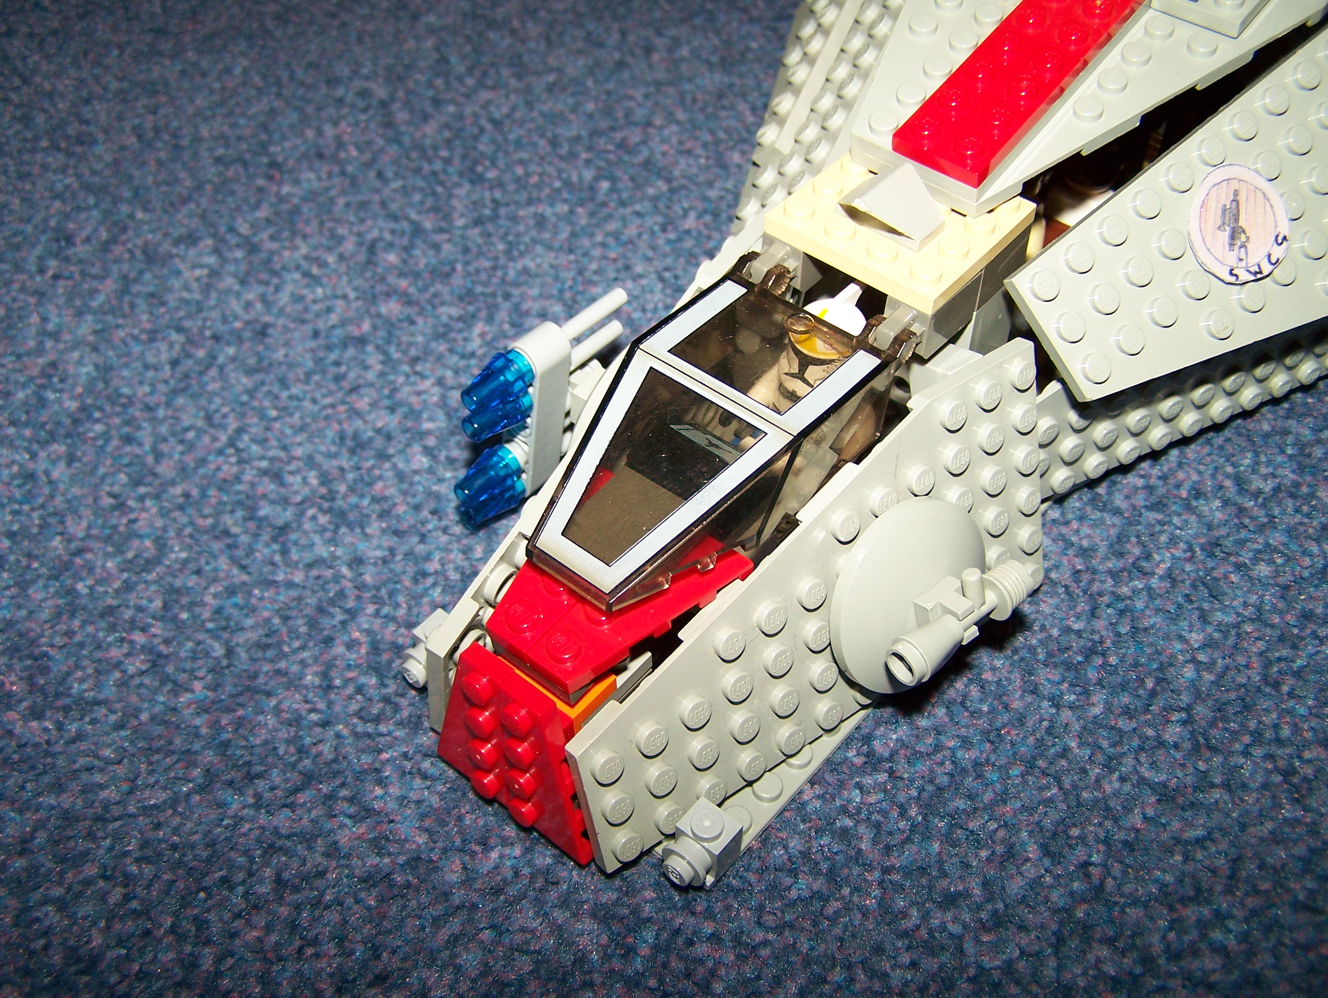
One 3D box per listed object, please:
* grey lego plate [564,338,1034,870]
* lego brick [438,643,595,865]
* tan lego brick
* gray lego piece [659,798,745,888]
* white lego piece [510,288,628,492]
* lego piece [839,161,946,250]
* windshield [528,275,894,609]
[{"bbox_3d":[0.025,0.015,0.226,0.096,0.048,0.005,-29,36,-26],"label":"grey lego plate"},{"bbox_3d":[-0.024,0.038,0.221,0.032,0.032,0.005,33,52,26],"label":"lego brick"},{"bbox_3d":[0.039,-0.046,0.239,0.032,0.005,0.032,32,55,25],"label":"tan lego brick"},{"bbox_3d":[0.005,0.054,0.225,0.008,0.011,0.011,32,55,25],"label":"gray lego piece"},{"bbox_3d":[-0.018,-0.020,0.267,0.008,0.040,0.025,38,56,19],"label":"white lego piece"},{"bbox_3d":[0.036,-0.048,0.232,0.016,0.010,0.008,32,55,25],"label":"lego piece"},{"bbox_3d":[0.005,-0.009,0.220,0.032,0.019,0.059,32,55,25],"label":"windshield"}]

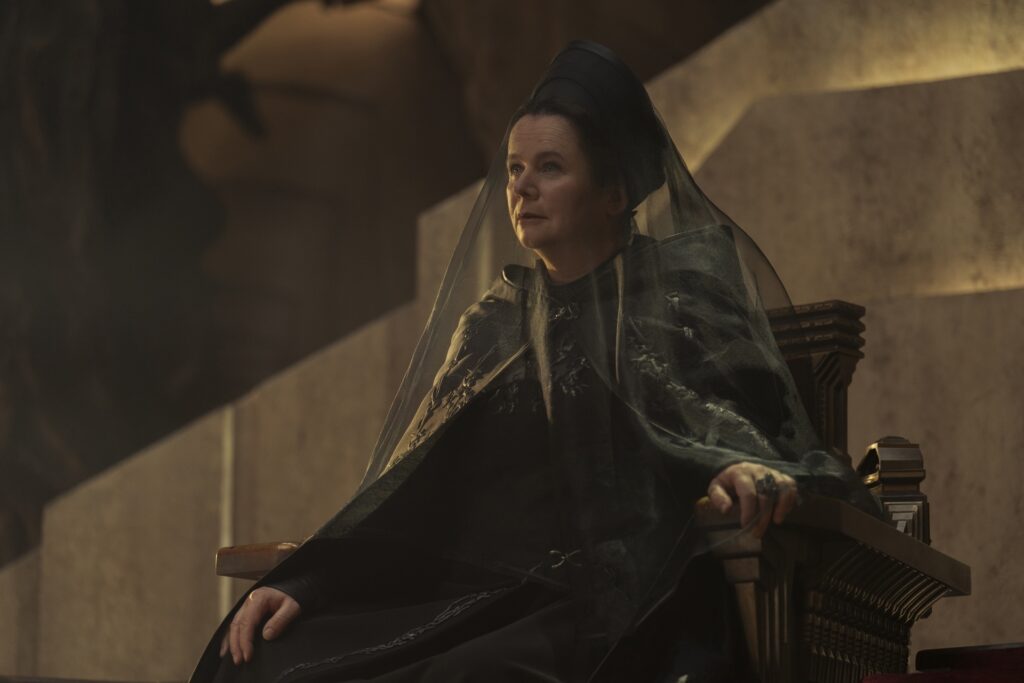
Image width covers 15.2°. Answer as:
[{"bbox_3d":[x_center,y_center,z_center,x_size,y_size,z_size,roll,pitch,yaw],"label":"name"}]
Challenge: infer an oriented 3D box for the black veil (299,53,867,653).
[{"bbox_3d":[0.105,-0.005,5.200,0.700,0.860,0.580,-7,-16,26],"label":"black veil"}]

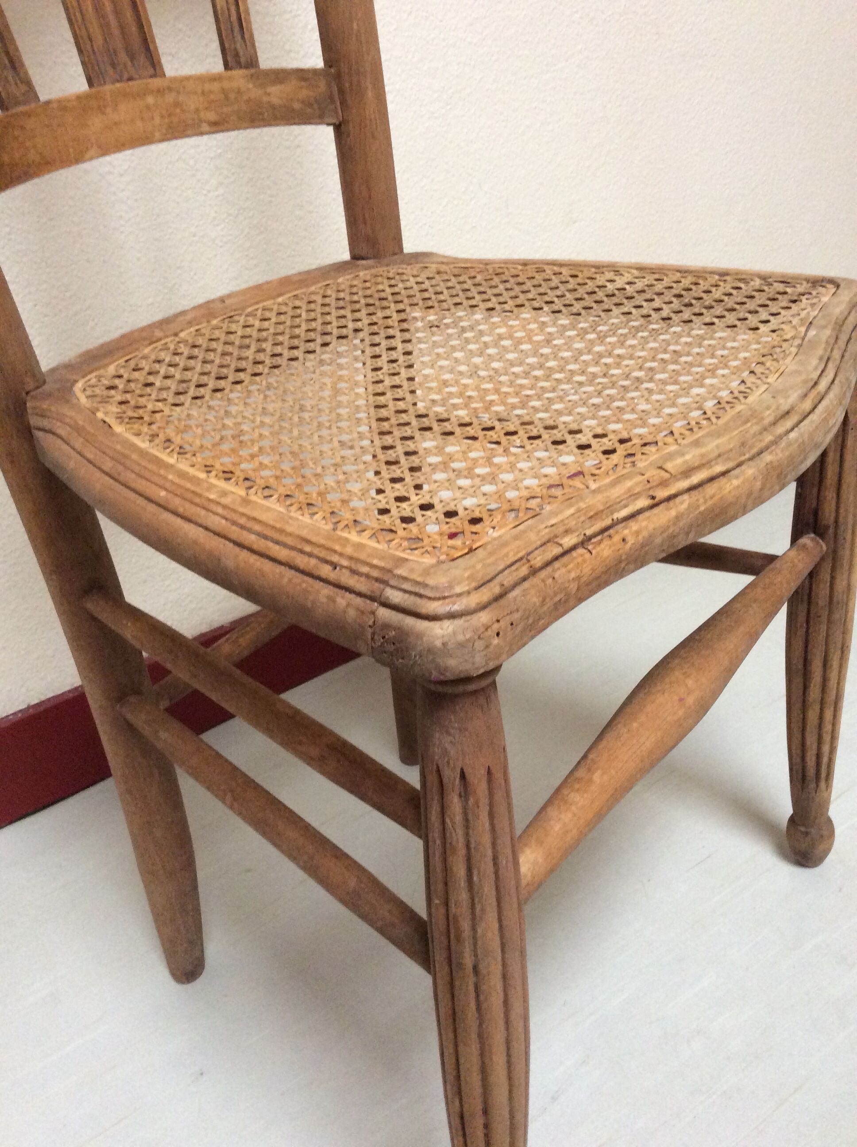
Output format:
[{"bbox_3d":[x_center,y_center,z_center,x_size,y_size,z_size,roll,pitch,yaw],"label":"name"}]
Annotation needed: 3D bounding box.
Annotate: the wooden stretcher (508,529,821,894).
[{"bbox_3d":[0.130,0.055,0.528,0.035,0.035,0.330,17,37,35],"label":"wooden stretcher"}]

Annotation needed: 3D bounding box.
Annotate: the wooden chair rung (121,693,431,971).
[{"bbox_3d":[-0.079,0.119,0.522,0.020,0.020,0.261,-28,36,-34],"label":"wooden chair rung"}]

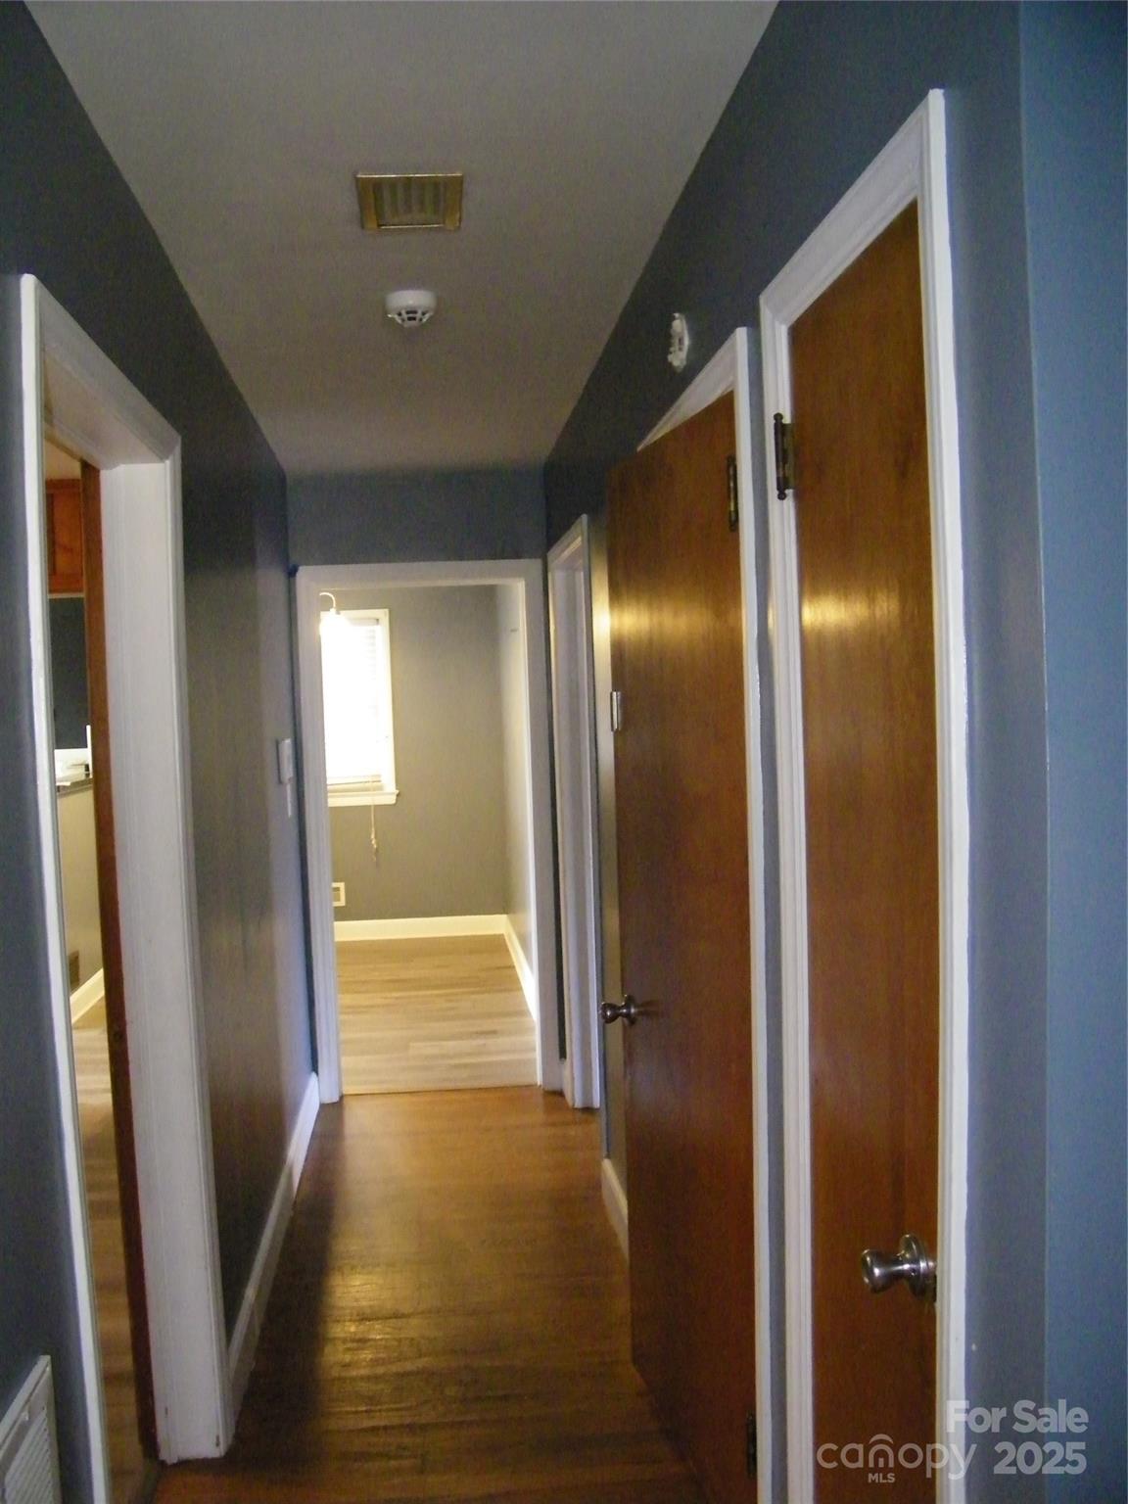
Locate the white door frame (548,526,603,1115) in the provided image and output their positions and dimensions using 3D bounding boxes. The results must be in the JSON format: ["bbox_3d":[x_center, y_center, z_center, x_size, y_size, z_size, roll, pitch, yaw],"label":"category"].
[{"bbox_3d":[0.096,0.317,4.128,0.130,2.090,1.050,-2,2,-7],"label":"white door frame"}]

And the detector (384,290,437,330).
[{"bbox_3d":[-0.346,-1.002,2.772,0.116,0.056,0.116,-2,2,-7],"label":"detector"}]

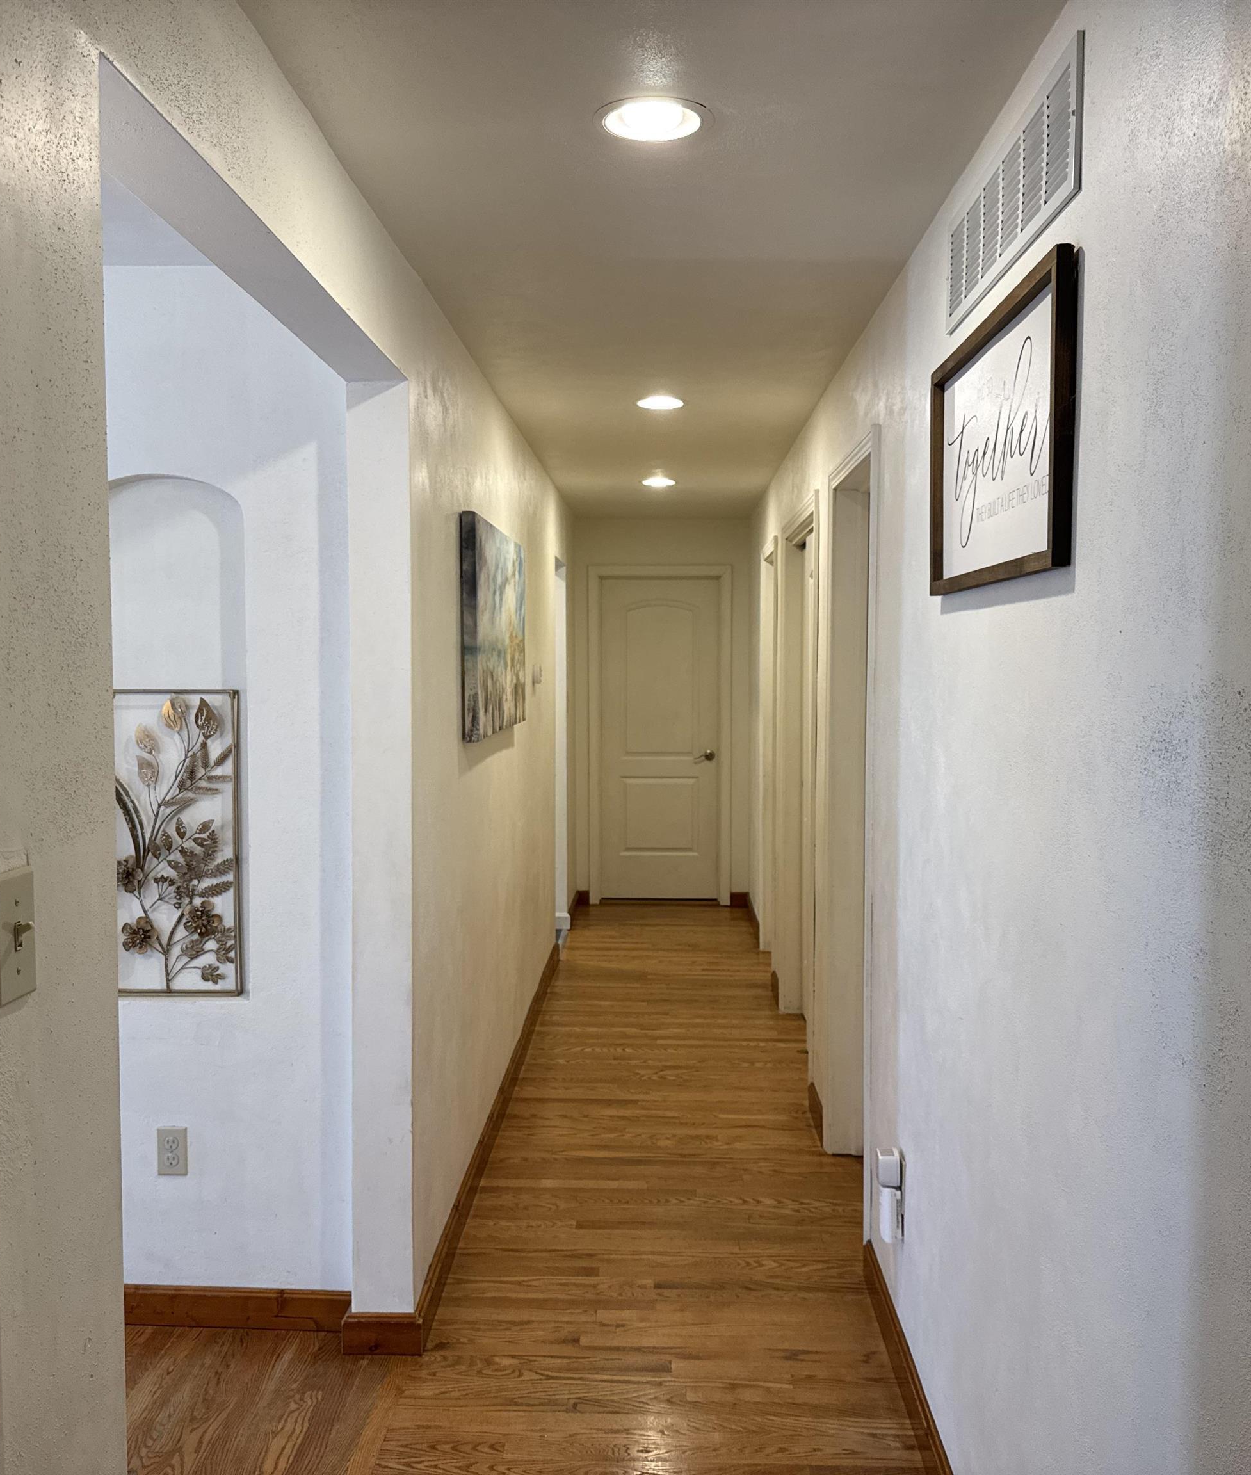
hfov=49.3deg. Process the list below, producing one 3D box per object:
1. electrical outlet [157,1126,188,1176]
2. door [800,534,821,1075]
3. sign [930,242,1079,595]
[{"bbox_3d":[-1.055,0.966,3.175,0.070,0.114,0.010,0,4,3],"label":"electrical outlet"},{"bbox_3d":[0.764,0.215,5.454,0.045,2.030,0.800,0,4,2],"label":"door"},{"bbox_3d":[0.573,-0.447,2.144,0.028,0.411,0.808,0,4,2],"label":"sign"}]

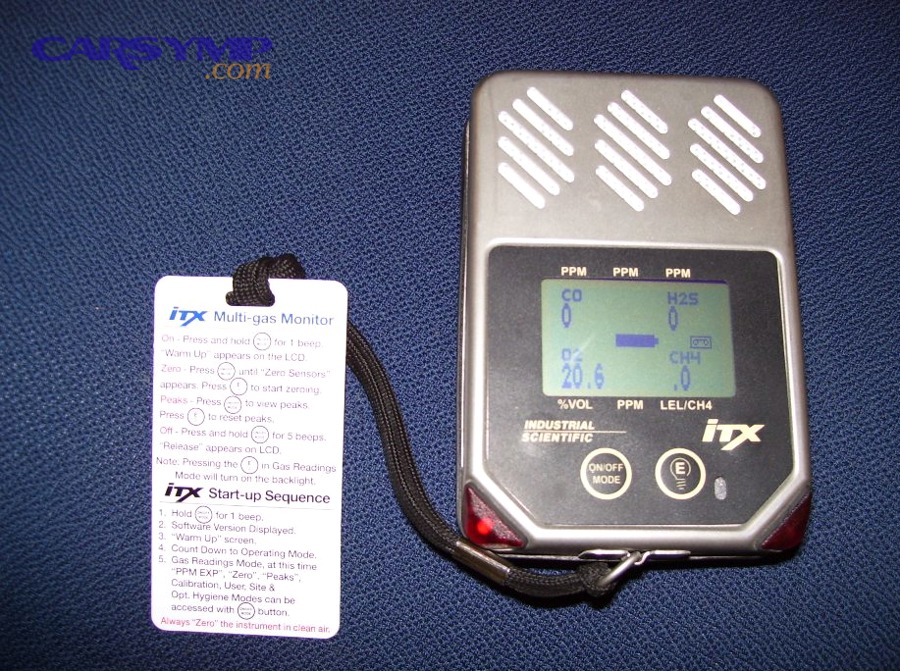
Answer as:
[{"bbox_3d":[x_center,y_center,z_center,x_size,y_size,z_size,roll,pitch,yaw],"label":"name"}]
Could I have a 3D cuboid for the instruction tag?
[{"bbox_3d":[-0.055,0.034,0.256,0.053,0.001,0.099,2,93,3],"label":"instruction tag"}]

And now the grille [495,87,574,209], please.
[{"bbox_3d":[0.021,-0.045,0.226,0.018,0.002,0.031,1,79,-5],"label":"grille"}]

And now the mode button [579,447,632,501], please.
[{"bbox_3d":[0.035,0.031,0.211,0.012,0.002,0.012,1,79,-5],"label":"mode button"}]

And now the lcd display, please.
[{"bbox_3d":[0.044,0.001,0.219,0.046,0.002,0.028,1,79,-5],"label":"lcd display"}]

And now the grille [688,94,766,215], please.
[{"bbox_3d":[0.068,-0.044,0.230,0.019,0.002,0.031,1,79,-5],"label":"grille"}]

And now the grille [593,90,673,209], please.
[{"bbox_3d":[0.044,-0.045,0.228,0.019,0.002,0.031,1,79,-5],"label":"grille"}]

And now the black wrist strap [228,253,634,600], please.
[{"bbox_3d":[-0.011,0.027,0.247,0.132,0.014,0.034,41,82,5],"label":"black wrist strap"}]

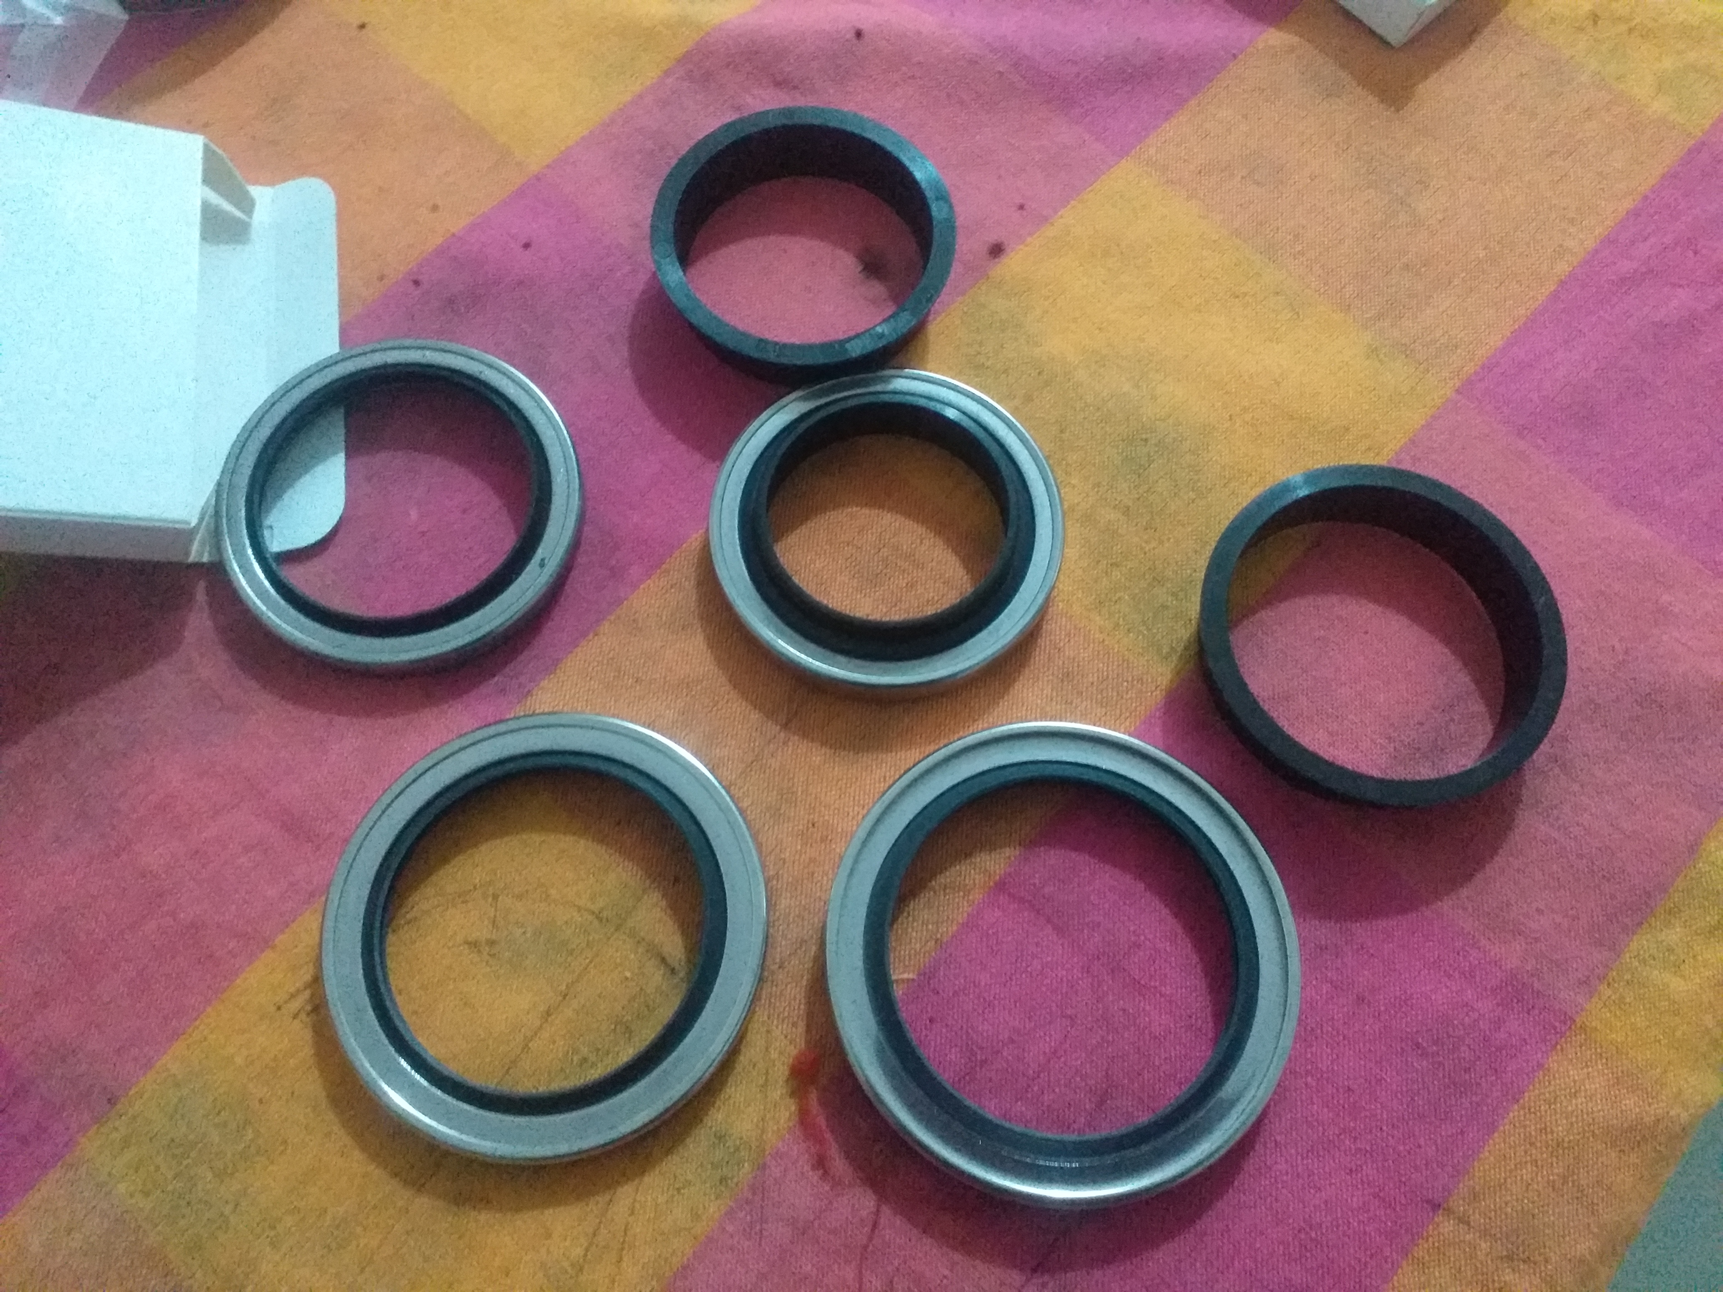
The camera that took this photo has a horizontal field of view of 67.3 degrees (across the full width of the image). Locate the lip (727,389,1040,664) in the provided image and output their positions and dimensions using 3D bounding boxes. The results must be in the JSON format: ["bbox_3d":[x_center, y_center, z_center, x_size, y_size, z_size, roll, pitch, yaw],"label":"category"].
[{"bbox_3d":[0.005,-0.024,0.261,0.059,0.014,0.059,0,70,-1],"label":"lip"}]

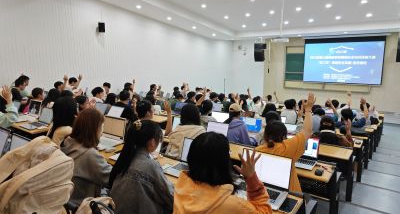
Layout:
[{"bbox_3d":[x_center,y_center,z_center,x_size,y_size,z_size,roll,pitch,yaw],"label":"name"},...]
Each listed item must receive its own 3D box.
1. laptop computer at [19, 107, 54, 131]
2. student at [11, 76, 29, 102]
[{"bbox_3d":[-2.328,0.155,3.792,0.345,0.205,0.330,6,14,34],"label":"laptop computer"},{"bbox_3d":[-3.708,0.012,5.623,0.480,1.270,0.640,9,15,43],"label":"student"}]

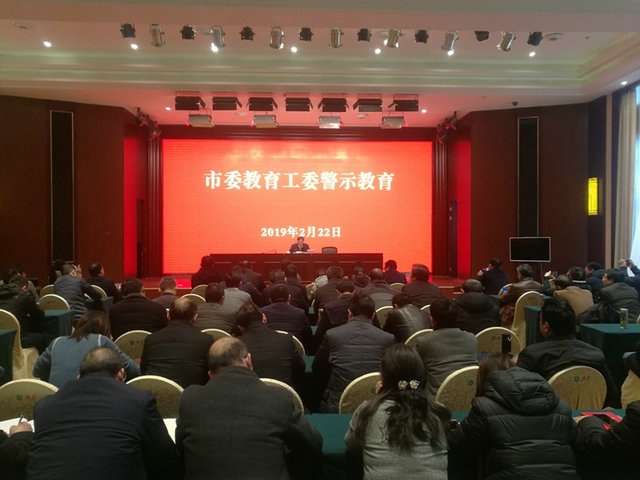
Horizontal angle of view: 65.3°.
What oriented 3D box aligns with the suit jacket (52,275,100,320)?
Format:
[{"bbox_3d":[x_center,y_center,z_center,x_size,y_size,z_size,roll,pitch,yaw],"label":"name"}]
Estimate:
[{"bbox_3d":[-3.219,0.773,6.600,0.540,0.580,0.460,0,0,15],"label":"suit jacket"}]

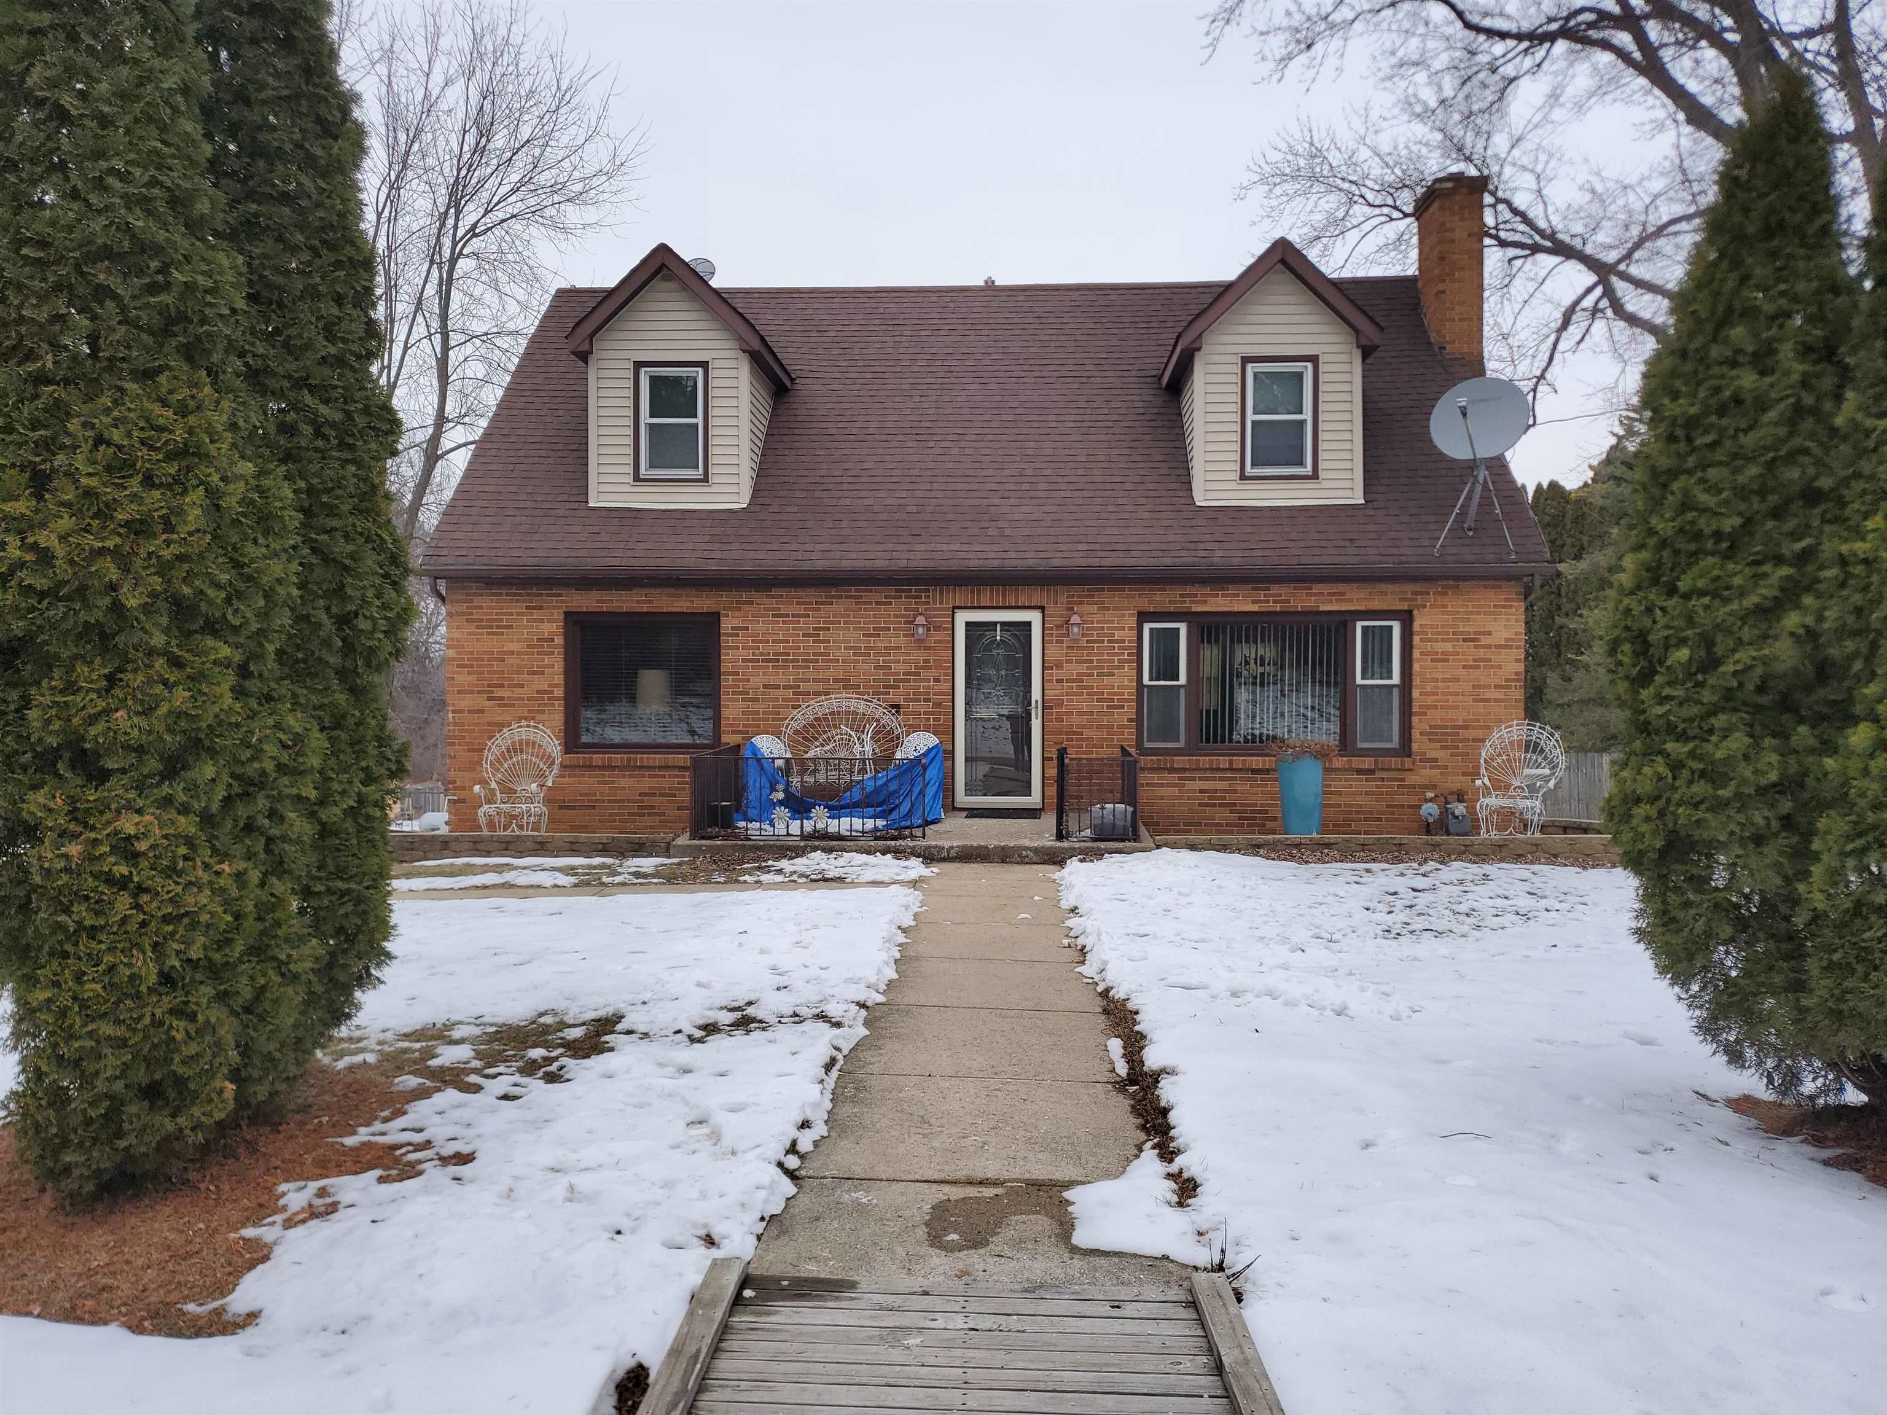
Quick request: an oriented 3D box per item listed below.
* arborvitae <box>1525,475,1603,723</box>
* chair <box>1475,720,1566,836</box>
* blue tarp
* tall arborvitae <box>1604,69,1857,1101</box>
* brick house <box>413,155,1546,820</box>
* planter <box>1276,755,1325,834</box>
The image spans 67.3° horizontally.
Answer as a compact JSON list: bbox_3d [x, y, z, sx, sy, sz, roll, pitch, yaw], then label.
[{"bbox_3d":[10.600,-1.150,24.200,1.500,5.300,1.500,0,1,3],"label":"arborvitae"},{"bbox_3d":[5.580,0.690,13.800,0.840,1.140,0.680,1,1,34],"label":"chair"},{"bbox_3d":[-1.000,0.770,13.950,2.020,0.920,0.800,0,1,3],"label":"blue tarp"},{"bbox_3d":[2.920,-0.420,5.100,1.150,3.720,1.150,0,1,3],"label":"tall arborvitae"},{"bbox_3d":[0.585,-2.557,18.459,11.350,7.580,8.600,0,1,3],"label":"brick house"},{"bbox_3d":[3.490,0.870,13.850,0.460,0.820,0.460,0,1,3],"label":"planter"}]

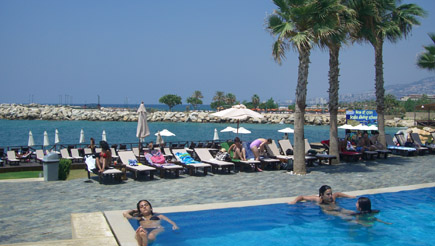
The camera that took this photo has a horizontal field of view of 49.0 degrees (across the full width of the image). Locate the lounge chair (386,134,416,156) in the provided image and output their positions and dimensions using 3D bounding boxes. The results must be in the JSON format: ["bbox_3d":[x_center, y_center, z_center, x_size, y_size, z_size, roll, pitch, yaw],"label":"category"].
[{"bbox_3d":[8.294,1.112,22.230,0.650,0.920,1.780,-1,3,-30],"label":"lounge chair"}]

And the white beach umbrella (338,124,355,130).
[{"bbox_3d":[14.534,1.314,54.042,1.950,2.200,1.950,1,2,0],"label":"white beach umbrella"}]

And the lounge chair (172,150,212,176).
[{"bbox_3d":[-0.955,1.408,16.773,0.650,0.760,1.880,-1,3,-30],"label":"lounge chair"}]

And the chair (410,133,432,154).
[{"bbox_3d":[9.997,1.100,23.000,0.620,0.880,1.750,0,2,-22],"label":"chair"}]

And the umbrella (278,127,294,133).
[{"bbox_3d":[6.693,1.523,45.096,2.000,2.200,2.000,-1,3,-30],"label":"umbrella"}]

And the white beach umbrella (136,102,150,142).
[{"bbox_3d":[-2.591,0.459,16.545,0.480,2.370,0.480,1,2,0],"label":"white beach umbrella"}]

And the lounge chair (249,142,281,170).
[{"bbox_3d":[1.607,1.303,18.265,0.650,0.850,1.820,-1,3,-30],"label":"lounge chair"}]

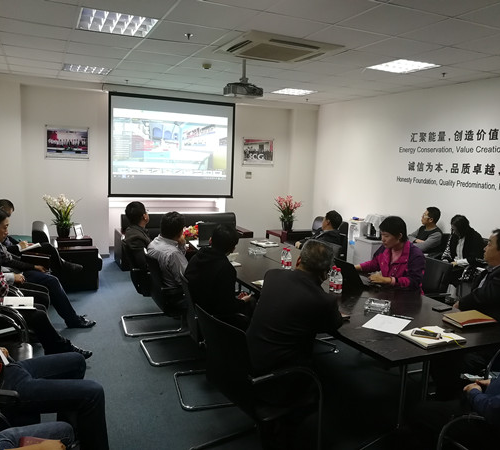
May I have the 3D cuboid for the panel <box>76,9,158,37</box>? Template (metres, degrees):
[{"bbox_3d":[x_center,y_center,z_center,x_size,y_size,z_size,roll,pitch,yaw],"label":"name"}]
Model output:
[{"bbox_3d":[-1.085,-1.653,3.810,0.600,0.070,0.600,-1,9,-24],"label":"panel"}]

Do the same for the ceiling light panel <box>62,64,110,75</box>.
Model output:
[{"bbox_3d":[-2.082,-1.994,5.951,0.600,0.060,0.600,-1,9,-25],"label":"ceiling light panel"}]

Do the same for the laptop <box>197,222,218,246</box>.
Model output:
[{"bbox_3d":[-0.440,0.094,5.145,0.340,0.220,0.270,-1,9,-24],"label":"laptop"}]

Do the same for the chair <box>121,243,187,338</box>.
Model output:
[{"bbox_3d":[-0.988,0.560,4.657,0.600,0.890,0.570,-1,9,-24],"label":"chair"}]

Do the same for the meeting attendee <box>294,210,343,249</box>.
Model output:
[{"bbox_3d":[0.708,0.404,5.196,0.900,1.180,0.580,2,8,0],"label":"meeting attendee"}]

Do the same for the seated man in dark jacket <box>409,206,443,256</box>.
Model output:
[{"bbox_3d":[2.026,0.332,5.842,0.800,1.140,0.500,-1,8,-22],"label":"seated man in dark jacket"}]

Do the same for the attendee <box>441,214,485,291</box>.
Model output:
[{"bbox_3d":[2.329,0.451,5.256,0.730,1.090,0.480,-1,9,-25],"label":"attendee"}]

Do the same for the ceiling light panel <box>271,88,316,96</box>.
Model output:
[{"bbox_3d":[0.647,-2.057,7.196,0.600,0.060,0.600,-1,9,-25],"label":"ceiling light panel"}]

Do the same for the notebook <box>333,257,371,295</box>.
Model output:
[{"bbox_3d":[0.808,0.338,3.370,0.310,0.200,0.320,0,8,-15],"label":"notebook"}]

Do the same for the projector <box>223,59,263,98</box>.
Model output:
[{"bbox_3d":[-0.069,-1.568,5.014,0.340,0.385,0.290,-1,9,-25],"label":"projector"}]

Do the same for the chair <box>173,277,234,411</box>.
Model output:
[{"bbox_3d":[-0.247,0.724,3.302,0.570,0.880,0.550,-1,9,-25],"label":"chair"}]

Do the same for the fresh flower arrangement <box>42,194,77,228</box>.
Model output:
[{"bbox_3d":[-2.553,-0.092,6.427,0.480,0.560,0.460,-1,9,-24],"label":"fresh flower arrangement"}]

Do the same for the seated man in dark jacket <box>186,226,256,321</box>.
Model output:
[{"bbox_3d":[-0.123,0.593,3.502,0.750,1.210,0.550,-1,8,-19],"label":"seated man in dark jacket"}]

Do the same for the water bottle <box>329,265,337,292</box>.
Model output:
[{"bbox_3d":[0.584,0.356,3.211,0.063,0.190,0.063,-1,9,-25],"label":"water bottle"}]

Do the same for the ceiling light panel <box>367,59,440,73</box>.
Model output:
[{"bbox_3d":[1.640,-1.717,5.028,0.600,0.070,0.600,-1,9,-24],"label":"ceiling light panel"}]

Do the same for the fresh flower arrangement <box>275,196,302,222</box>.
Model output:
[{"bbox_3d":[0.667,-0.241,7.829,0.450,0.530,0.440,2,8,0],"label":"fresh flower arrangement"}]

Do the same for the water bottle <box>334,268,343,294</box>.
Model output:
[{"bbox_3d":[0.651,0.396,3.388,0.062,0.196,0.062,-1,9,-24],"label":"water bottle"}]

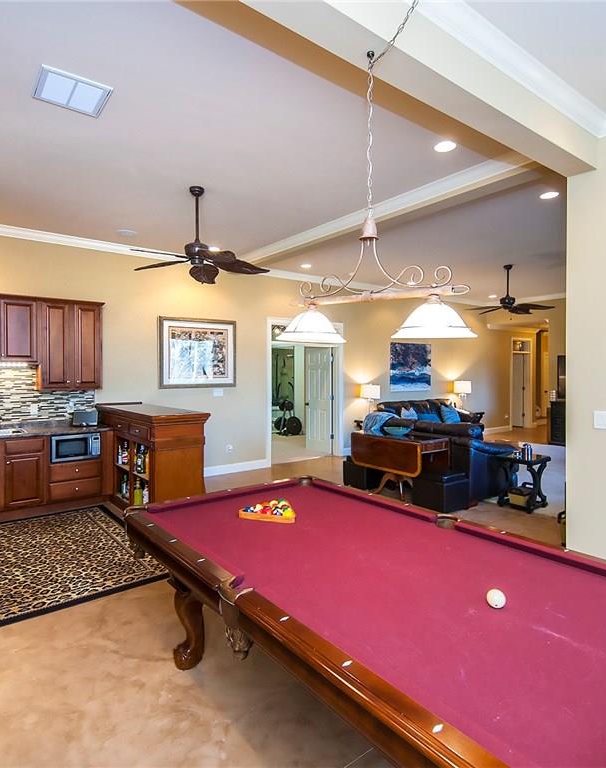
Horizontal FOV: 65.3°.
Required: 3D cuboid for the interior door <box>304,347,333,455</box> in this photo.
[{"bbox_3d":[0.280,0.316,9.060,0.040,2.020,0.760,-1,2,-38],"label":"interior door"}]

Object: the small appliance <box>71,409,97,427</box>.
[{"bbox_3d":[-2.659,0.414,5.819,0.290,0.190,0.200,-1,2,-17],"label":"small appliance"}]

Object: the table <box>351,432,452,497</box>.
[{"bbox_3d":[1.227,1.060,6.135,0.580,0.760,1.180,-1,2,-38],"label":"table"}]

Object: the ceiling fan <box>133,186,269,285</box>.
[{"bbox_3d":[-0.964,-1.399,4.275,1.330,0.740,1.330,-1,2,-38],"label":"ceiling fan"}]

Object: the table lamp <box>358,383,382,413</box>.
[{"bbox_3d":[1.275,0.354,8.936,0.390,0.700,0.390,-1,2,-38],"label":"table lamp"}]

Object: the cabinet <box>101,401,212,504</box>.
[{"bbox_3d":[-1.864,0.889,5.622,0.610,1.170,2.220,-1,2,-38],"label":"cabinet"}]

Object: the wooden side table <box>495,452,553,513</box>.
[{"bbox_3d":[2.594,1.162,5.624,0.530,0.560,0.520,-1,2,-38],"label":"wooden side table"}]

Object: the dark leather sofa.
[{"bbox_3d":[1.803,0.941,6.778,1.050,0.970,2.150,-1,2,-38],"label":"dark leather sofa"}]

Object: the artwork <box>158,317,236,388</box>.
[{"bbox_3d":[-1.577,-0.457,7.200,1.260,1.040,0.040,-1,2,-38],"label":"artwork"}]

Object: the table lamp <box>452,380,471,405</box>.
[{"bbox_3d":[3.618,0.286,10.736,0.400,0.700,0.400,-1,2,-38],"label":"table lamp"}]

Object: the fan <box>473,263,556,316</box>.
[{"bbox_3d":[3.421,-1.583,7.889,1.420,0.780,1.420,-1,2,-38],"label":"fan"}]

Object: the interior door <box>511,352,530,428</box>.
[{"bbox_3d":[5.848,0.183,13.316,0.040,2.020,0.780,-1,2,-38],"label":"interior door"}]

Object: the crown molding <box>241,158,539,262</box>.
[{"bbox_3d":[0.362,-1.740,5.330,0.100,0.110,4.800,-1,2,-38],"label":"crown molding"}]

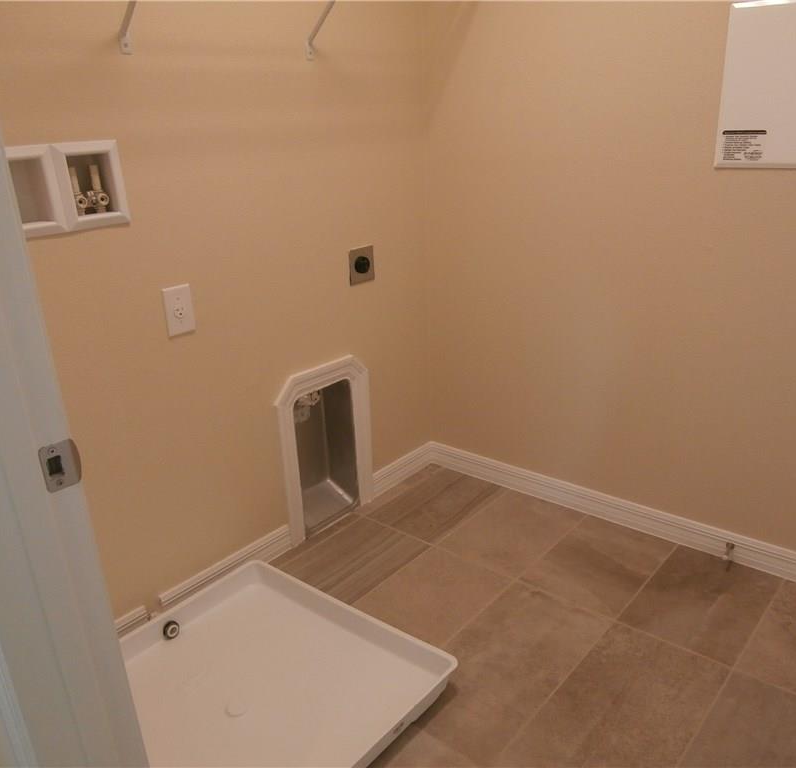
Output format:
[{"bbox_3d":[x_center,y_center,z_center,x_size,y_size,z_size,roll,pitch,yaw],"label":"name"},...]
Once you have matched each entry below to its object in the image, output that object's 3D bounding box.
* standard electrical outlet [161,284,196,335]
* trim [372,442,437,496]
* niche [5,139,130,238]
[{"bbox_3d":[-0.559,-0.188,1.823,0.008,0.122,0.078,14,26,38],"label":"standard electrical outlet"},{"bbox_3d":[0.028,0.322,2.703,0.016,0.084,0.347,14,26,38],"label":"trim"},{"bbox_3d":[-0.753,-0.432,1.567,0.090,0.183,0.283,14,26,38],"label":"niche"}]

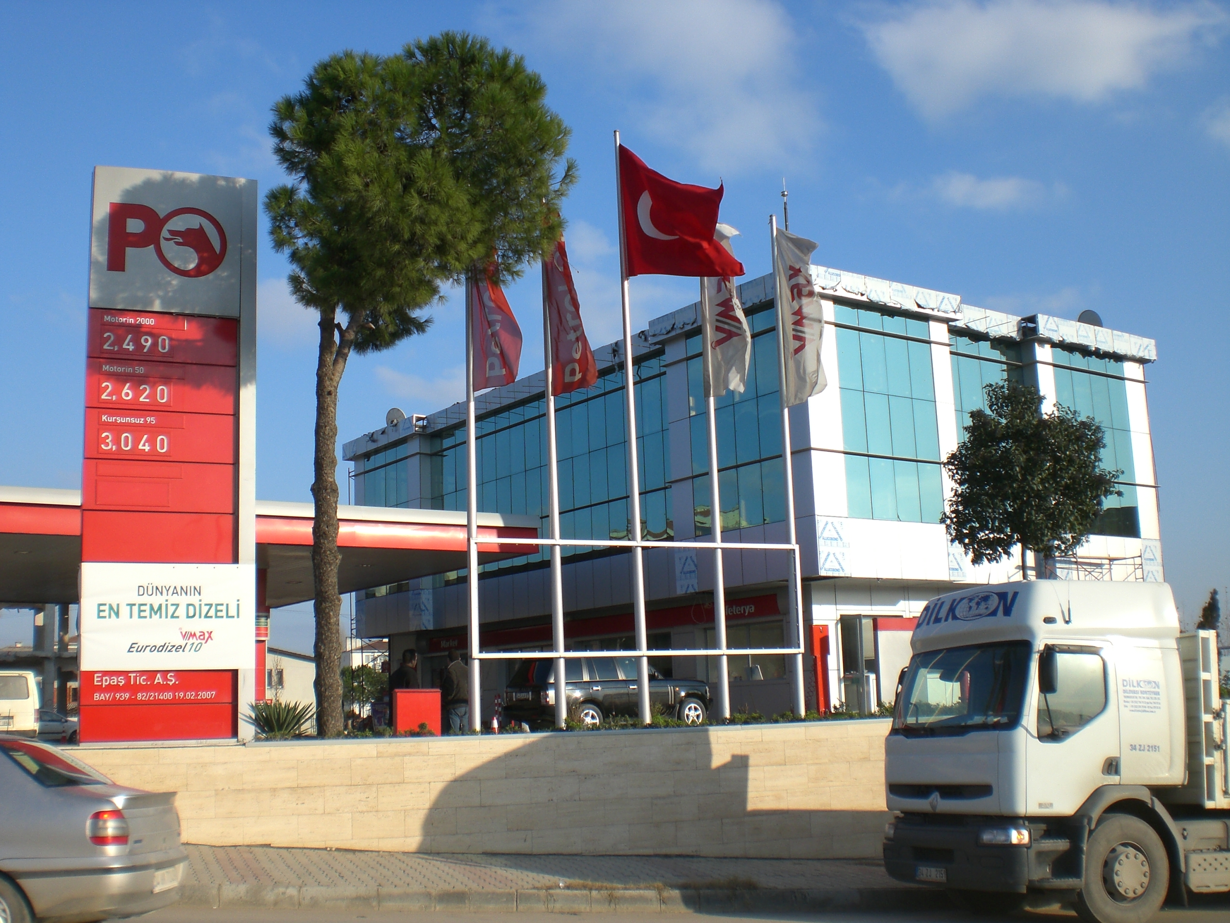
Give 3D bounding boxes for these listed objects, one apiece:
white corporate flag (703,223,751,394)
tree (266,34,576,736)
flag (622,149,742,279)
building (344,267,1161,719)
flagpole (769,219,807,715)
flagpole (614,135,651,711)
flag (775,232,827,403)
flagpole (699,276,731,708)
[{"bbox_3d":[1.526,-2.129,18.568,0.800,2.558,0.350,-10,-13,39],"label":"white corporate flag"},{"bbox_3d":[-2.397,-1.054,16.855,3.900,8.850,3.800,1,-10,-17],"label":"tree"},{"bbox_3d":[0.852,-3.249,17.997,1.850,1.973,0.500,-10,-13,39],"label":"flag"},{"bbox_3d":[2.994,3.332,46.992,15.000,11.100,27.200,5,-12,-35],"label":"building"},{"bbox_3d":[2.394,-0.013,18.799,0.125,7.150,0.125,1,-10,-17],"label":"flagpole"},{"bbox_3d":[0.213,-0.582,18.139,0.125,8.186,0.125,1,-10,-17],"label":"flagpole"},{"bbox_3d":[2.594,-2.035,18.932,0.800,2.549,0.350,-10,-13,39],"label":"flag"},{"bbox_3d":[1.322,-0.043,18.424,0.125,7.150,0.125,1,-10,-17],"label":"flagpole"}]

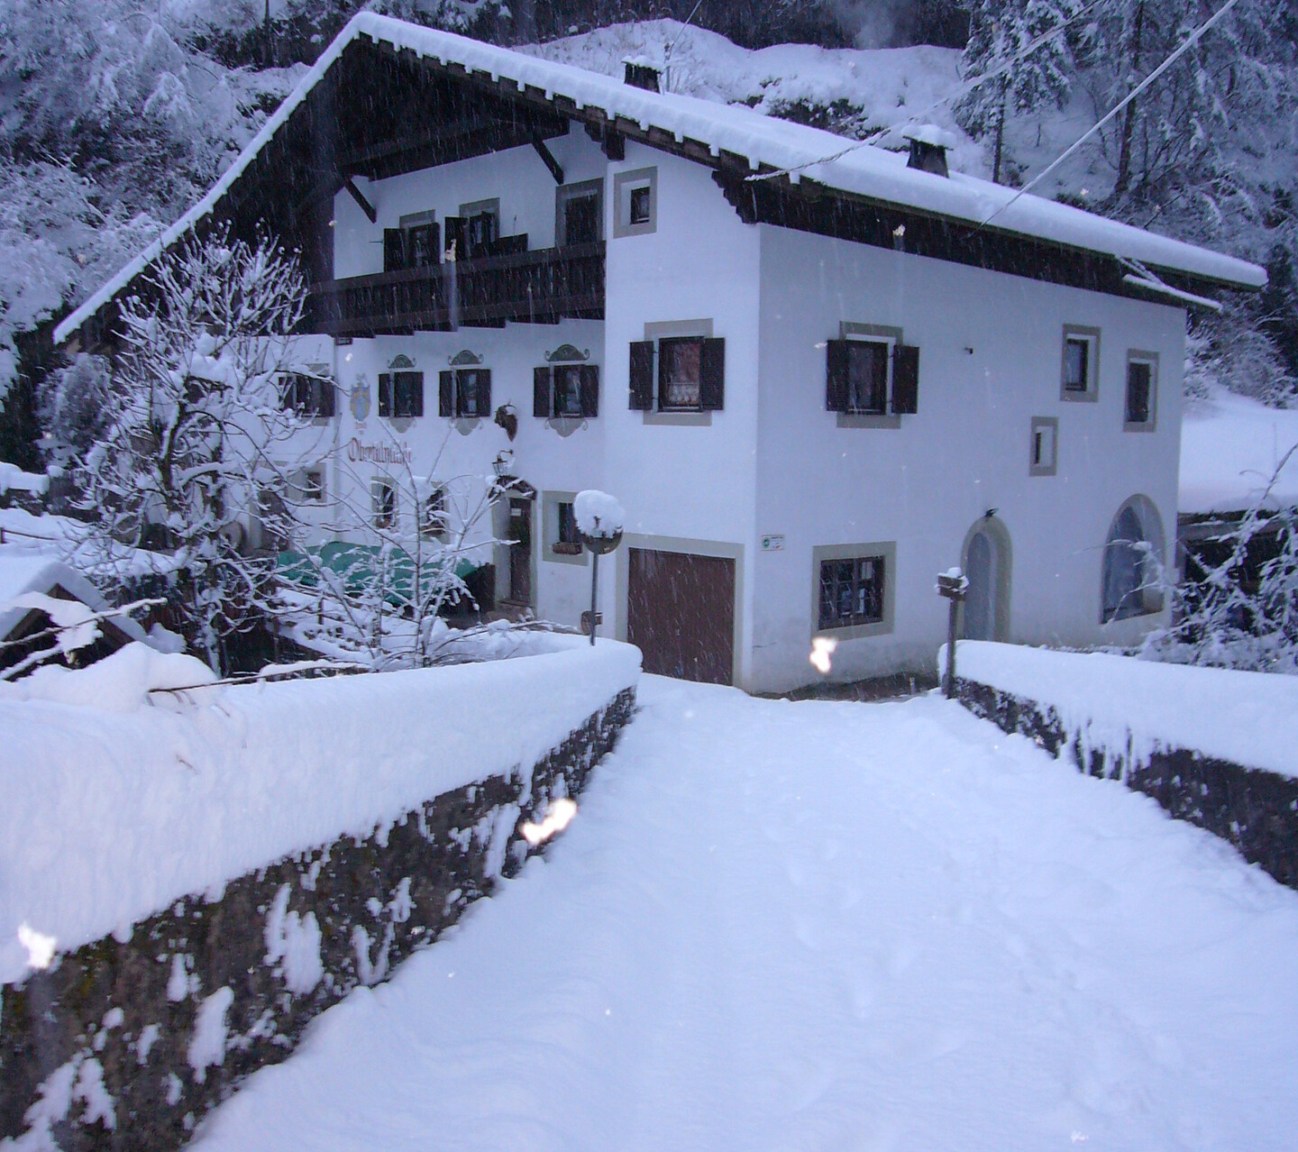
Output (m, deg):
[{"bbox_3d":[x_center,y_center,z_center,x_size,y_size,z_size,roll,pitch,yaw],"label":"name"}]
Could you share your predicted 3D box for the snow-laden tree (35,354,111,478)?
[{"bbox_3d":[-16.751,-4.364,41.001,2.338,4.412,2.338,1,6,0],"label":"snow-laden tree"}]

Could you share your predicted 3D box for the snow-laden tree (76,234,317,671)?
[{"bbox_3d":[-6.301,-1.492,19.505,3.354,6.408,3.100,1,6,0],"label":"snow-laden tree"}]

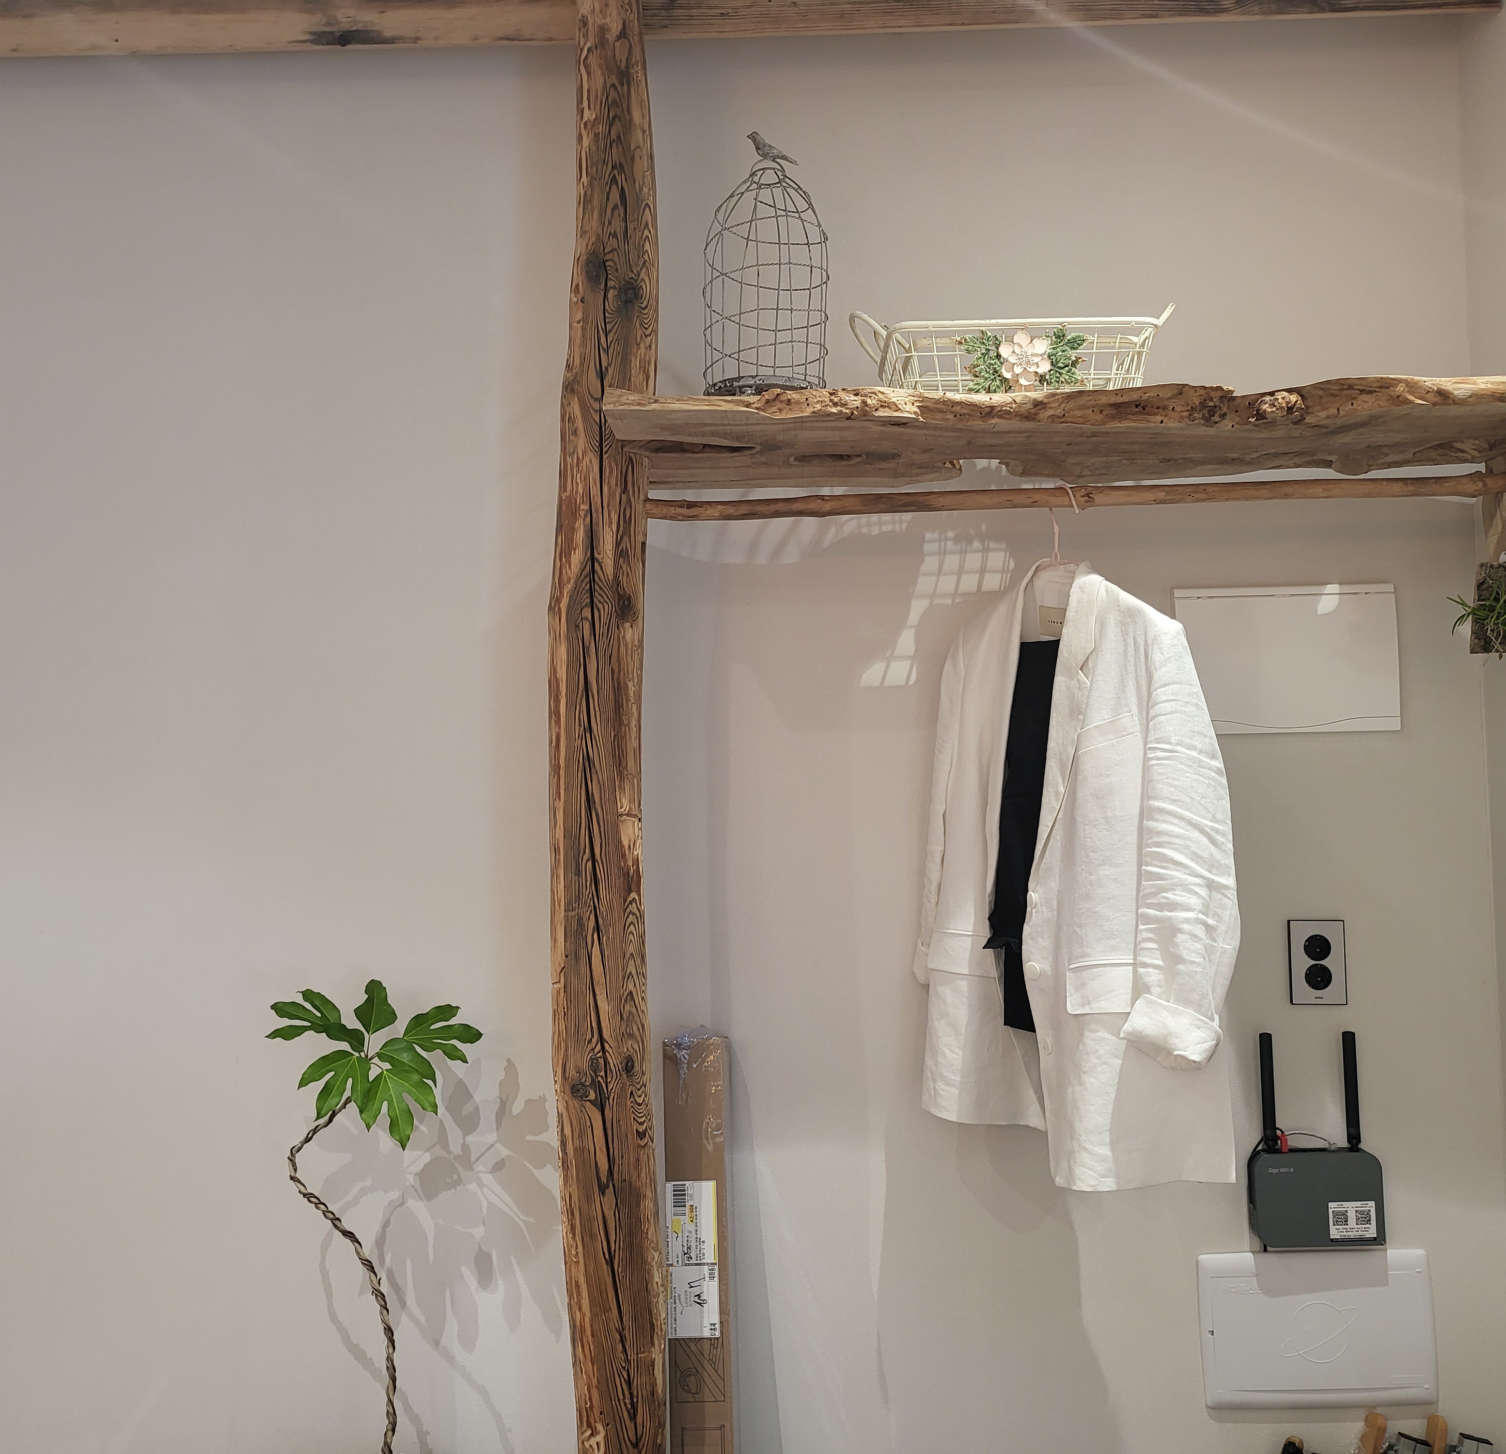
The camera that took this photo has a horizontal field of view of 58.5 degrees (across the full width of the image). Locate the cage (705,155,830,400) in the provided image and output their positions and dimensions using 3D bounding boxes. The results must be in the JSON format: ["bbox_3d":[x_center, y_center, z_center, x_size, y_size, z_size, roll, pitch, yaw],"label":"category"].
[{"bbox_3d":[0.017,-0.577,1.726,0.161,0.362,0.161,-1,-4,1],"label":"cage"}]

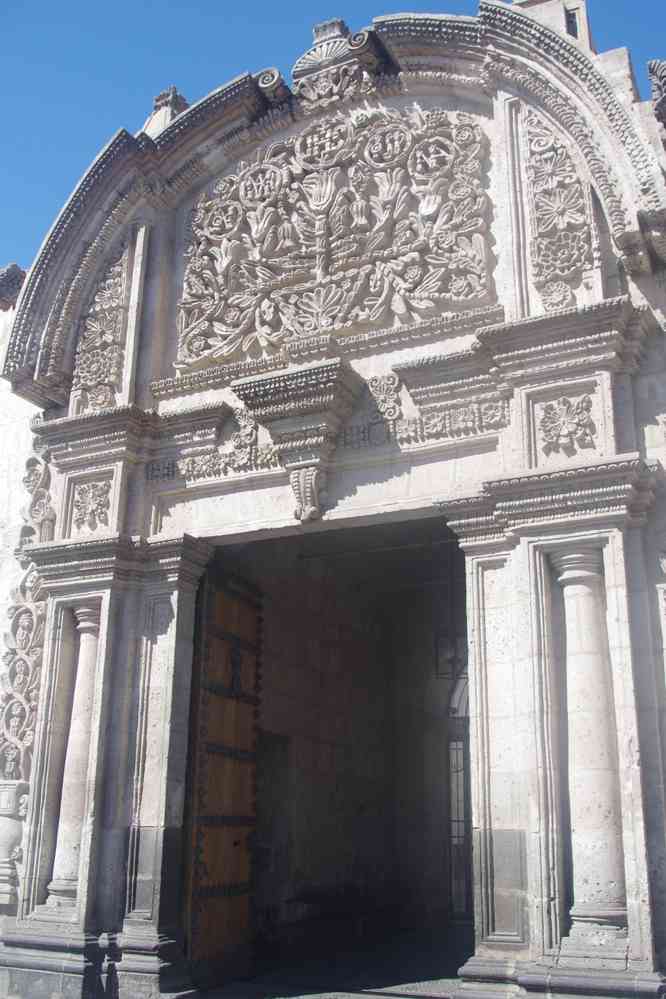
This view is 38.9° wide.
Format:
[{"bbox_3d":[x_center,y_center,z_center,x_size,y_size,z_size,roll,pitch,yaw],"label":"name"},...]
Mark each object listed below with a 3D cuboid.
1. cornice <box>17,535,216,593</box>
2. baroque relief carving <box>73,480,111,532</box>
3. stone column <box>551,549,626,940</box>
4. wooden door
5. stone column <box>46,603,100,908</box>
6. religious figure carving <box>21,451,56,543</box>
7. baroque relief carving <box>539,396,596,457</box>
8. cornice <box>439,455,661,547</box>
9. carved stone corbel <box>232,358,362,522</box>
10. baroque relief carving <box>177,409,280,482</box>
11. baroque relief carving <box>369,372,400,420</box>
[{"bbox_3d":[-2.009,0.591,8.505,1.610,0.370,0.587,-8,-19,27],"label":"cornice"},{"bbox_3d":[-2.255,0.057,8.769,0.436,0.469,0.092,-8,-19,27],"label":"baroque relief carving"},{"bbox_3d":[1.748,1.582,6.301,0.449,2.554,0.403,-8,-19,27],"label":"stone column"},{"bbox_3d":[-1.019,2.508,8.796,0.099,3.465,1.089,-7,-18,24],"label":"wooden door"},{"bbox_3d":[-2.170,2.168,8.325,0.449,2.561,0.403,-8,-19,27],"label":"stone column"},{"bbox_3d":[-2.894,-0.026,9.301,0.442,0.904,0.264,-8,-19,27],"label":"religious figure carving"},{"bbox_3d":[1.666,-0.522,6.741,0.416,0.436,0.092,-8,-19,27],"label":"baroque relief carving"},{"bbox_3d":[1.438,0.079,6.723,1.597,0.376,0.587,-8,-19,27],"label":"cornice"},{"bbox_3d":[-0.301,-0.444,7.861,1.049,1.181,0.449,-8,-19,27],"label":"carved stone corbel"},{"bbox_3d":[-0.935,-0.492,8.431,1.096,0.634,0.112,-8,-19,27],"label":"baroque relief carving"},{"bbox_3d":[0.433,-0.845,7.769,0.304,0.436,0.112,-8,-19,27],"label":"baroque relief carving"}]

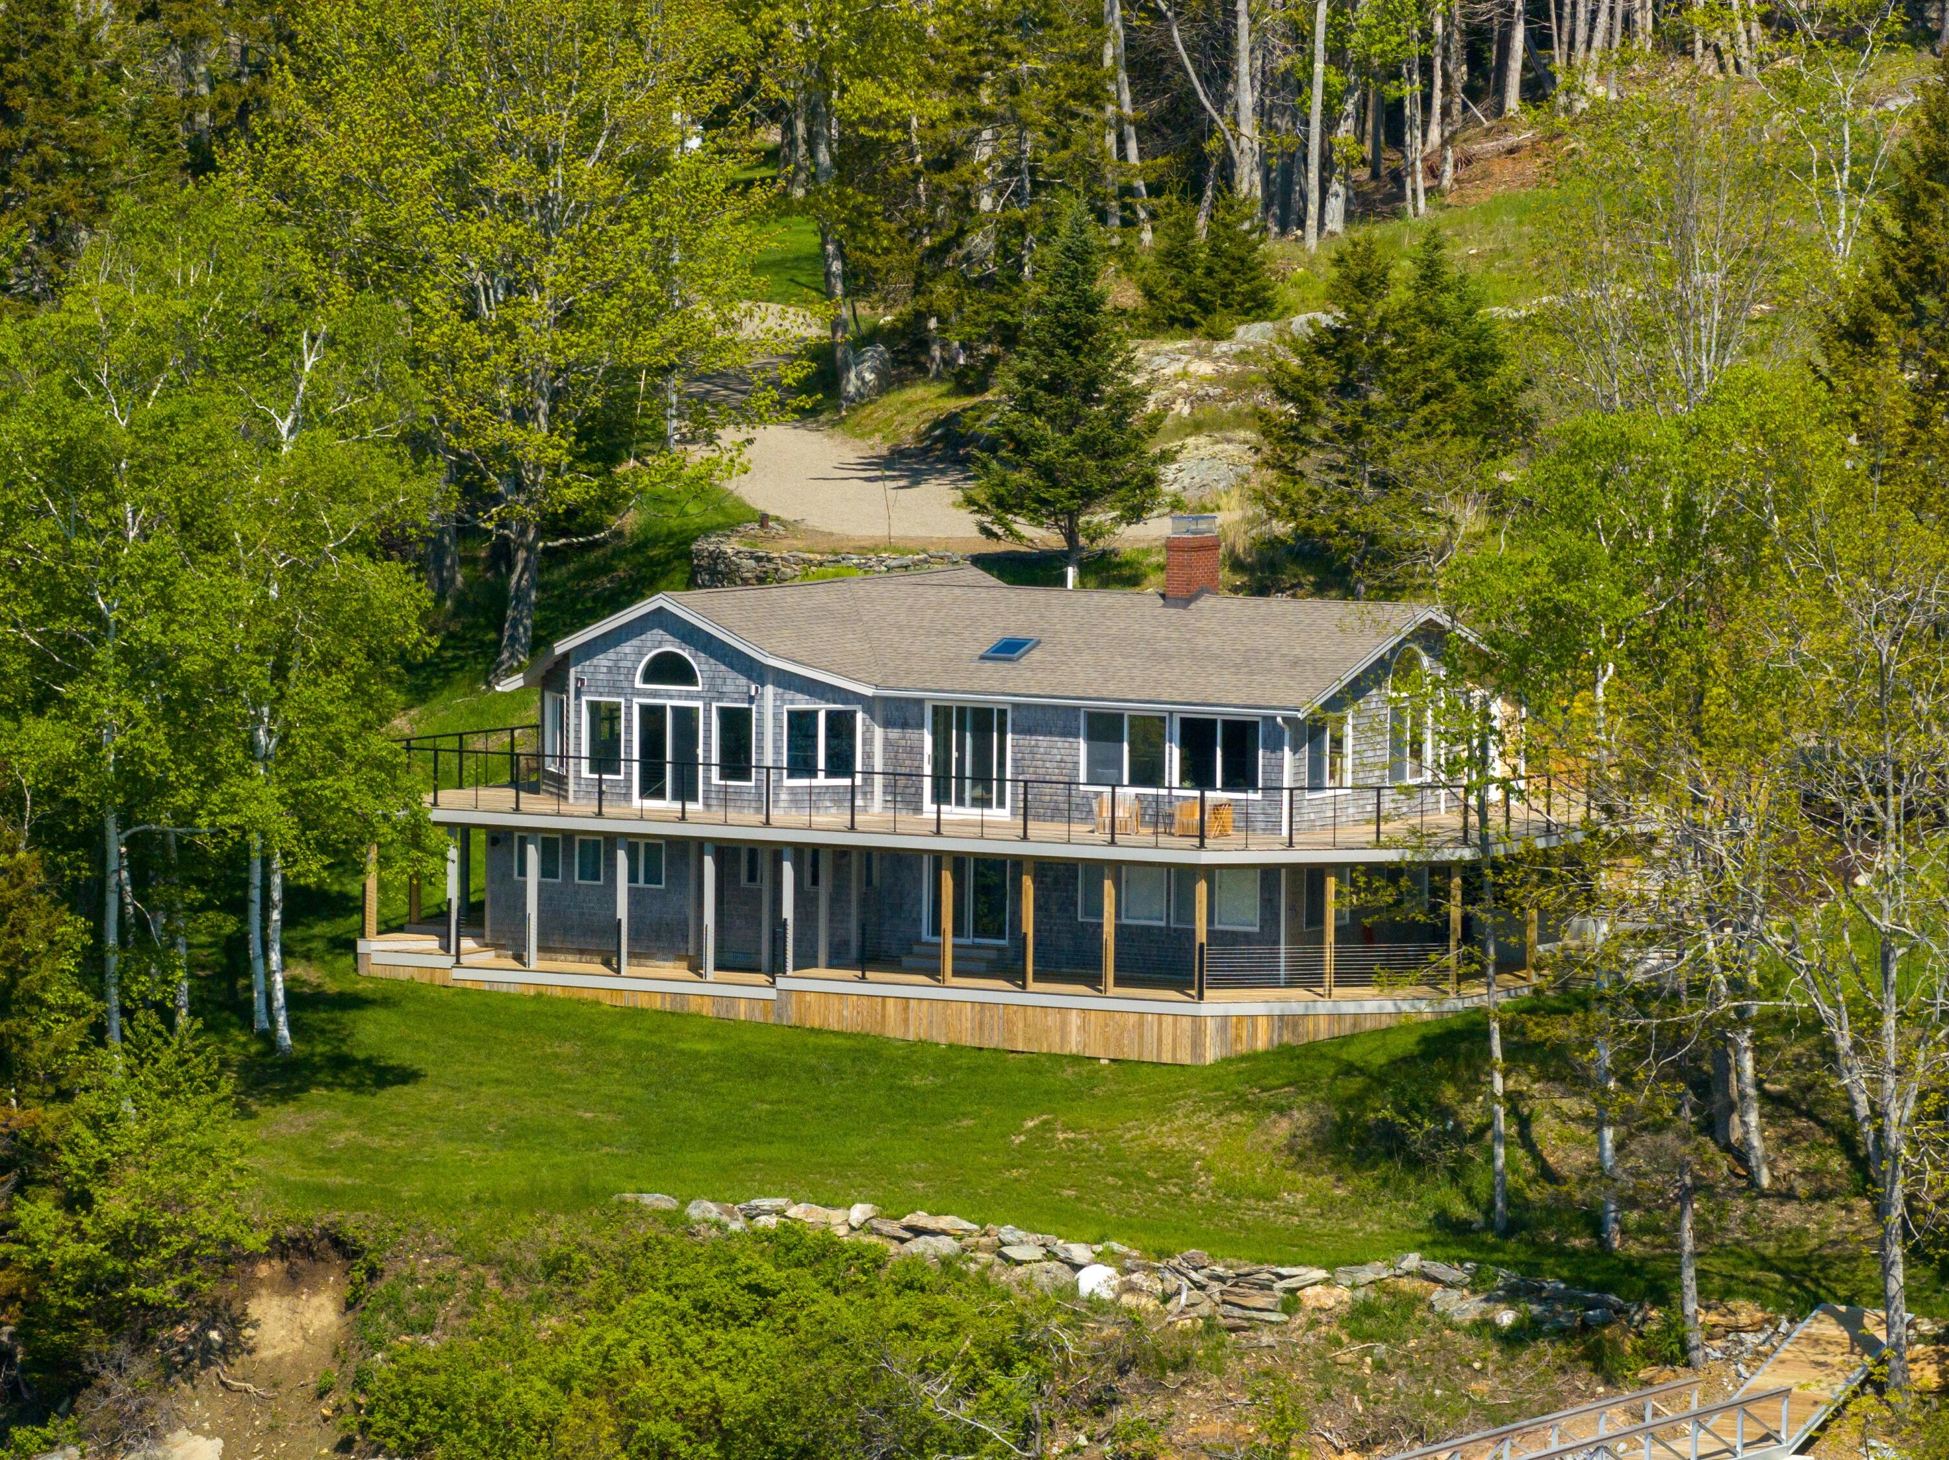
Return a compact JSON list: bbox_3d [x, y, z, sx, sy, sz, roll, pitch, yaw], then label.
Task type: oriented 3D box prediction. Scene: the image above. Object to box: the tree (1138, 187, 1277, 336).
[{"bbox_3d":[5.311,-10.658,213.000,3.159,3.471,3.001,0,4,0],"label":"tree"}]

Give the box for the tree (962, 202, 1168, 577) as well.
[{"bbox_3d":[1.871,-6.905,193.000,4.277,8.020,4.277,0,4,0],"label":"tree"}]

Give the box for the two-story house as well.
[{"bbox_3d":[0.462,0.786,175.398,20.900,8.900,13.400,3,5,30],"label":"two-story house"}]

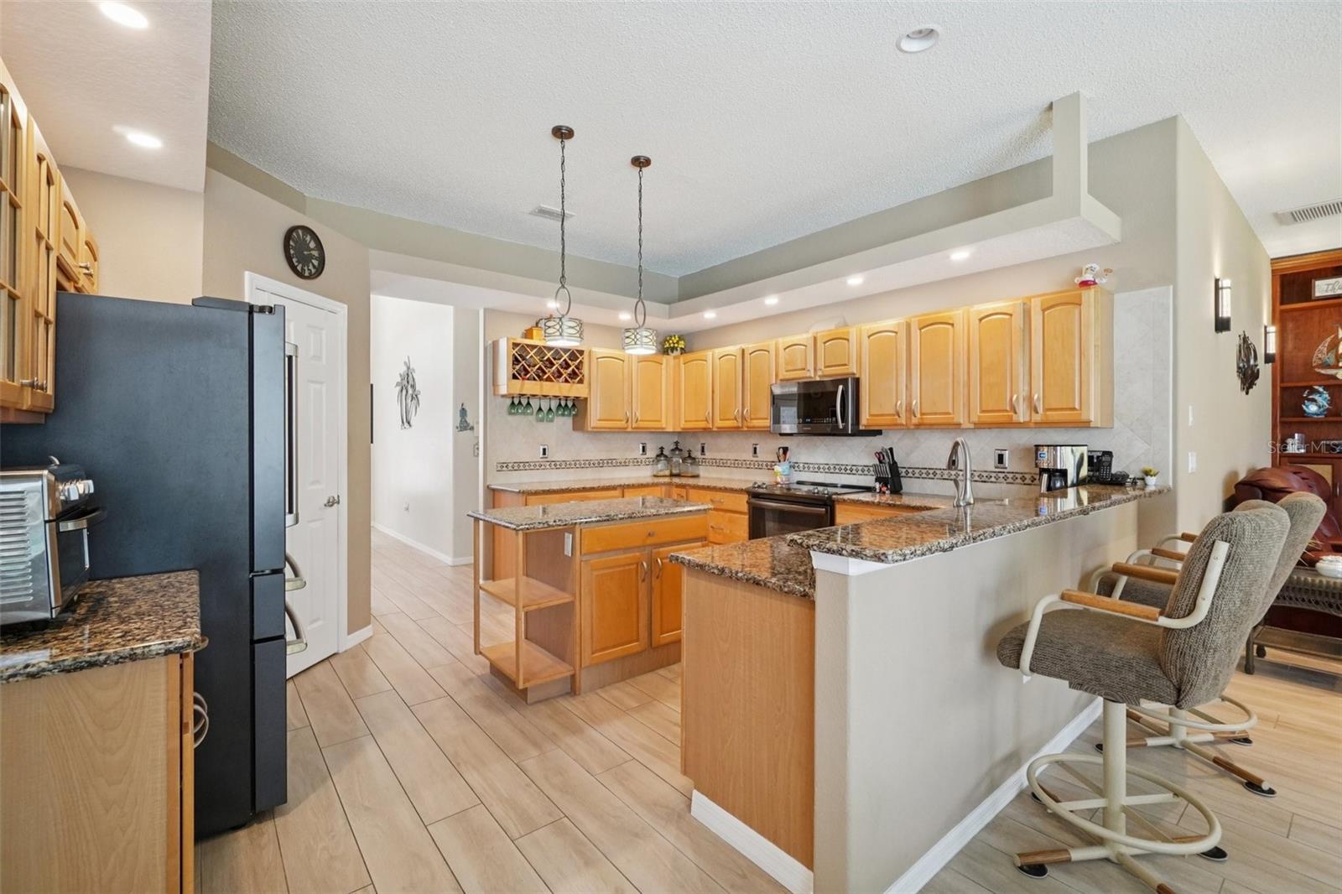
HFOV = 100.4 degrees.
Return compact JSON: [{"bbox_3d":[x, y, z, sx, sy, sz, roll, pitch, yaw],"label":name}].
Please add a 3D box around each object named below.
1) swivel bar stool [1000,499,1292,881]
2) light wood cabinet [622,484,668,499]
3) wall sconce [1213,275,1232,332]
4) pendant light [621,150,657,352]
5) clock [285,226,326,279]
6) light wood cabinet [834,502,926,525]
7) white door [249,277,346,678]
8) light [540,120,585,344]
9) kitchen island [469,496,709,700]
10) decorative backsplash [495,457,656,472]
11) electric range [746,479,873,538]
[{"bbox_3d":[1.375,0.718,1.647,0.580,1.120,0.640,-1,1,-36],"label":"swivel bar stool"},{"bbox_3d":[-0.410,0.763,5.053,0.480,0.860,0.600,-1,1,-39],"label":"light wood cabinet"},{"bbox_3d":[3.516,-0.904,3.560,0.120,0.345,0.085,-1,1,-39],"label":"wall sconce"},{"bbox_3d":[-0.185,-1.155,3.393,0.205,1.165,0.205,0,1,0],"label":"pendant light"},{"bbox_3d":[-1.986,-1.065,3.075,0.050,0.310,0.310,0,1,6],"label":"clock"},{"bbox_3d":[1.534,0.789,3.670,0.600,0.870,0.720,-1,1,-39],"label":"light wood cabinet"},{"bbox_3d":[-2.015,0.211,3.067,0.070,2.080,0.670,0,1,6],"label":"white door"},{"bbox_3d":[-0.591,-1.148,3.065,0.212,1.165,0.212,0,1,0],"label":"light"},{"bbox_3d":[-0.409,0.795,3.116,1.220,0.910,0.620,-1,1,-39],"label":"kitchen island"},{"bbox_3d":[-0.739,0.165,5.160,1.800,0.080,0.020,-1,1,-39],"label":"decorative backsplash"},{"bbox_3d":[1.072,0.763,4.242,0.680,0.930,0.770,-1,1,-39],"label":"electric range"}]

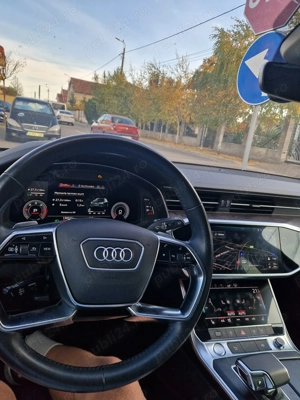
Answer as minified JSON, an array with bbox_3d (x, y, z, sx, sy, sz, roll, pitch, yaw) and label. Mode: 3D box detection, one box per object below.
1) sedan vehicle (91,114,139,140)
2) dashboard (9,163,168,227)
[{"bbox_3d":[-2.130,-4.110,15.300,1.710,1.430,4.350,-2,18,-25],"label":"sedan vehicle"},{"bbox_3d":[-0.130,-0.005,0.612,0.350,0.128,0.050,1,-3,-25],"label":"dashboard"}]

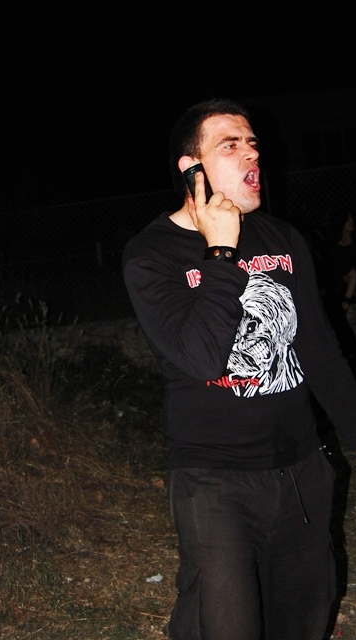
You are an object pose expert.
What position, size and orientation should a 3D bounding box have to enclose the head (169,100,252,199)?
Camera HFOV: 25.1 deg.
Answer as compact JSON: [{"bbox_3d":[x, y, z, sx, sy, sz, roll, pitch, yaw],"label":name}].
[{"bbox_3d":[0.081,-0.364,1.760,0.215,0.250,0.170,-11,1,37],"label":"head"}]

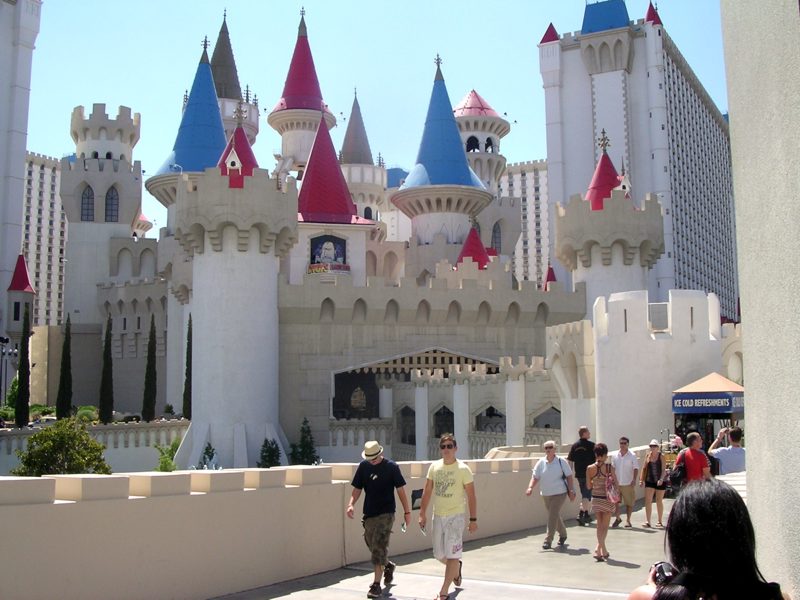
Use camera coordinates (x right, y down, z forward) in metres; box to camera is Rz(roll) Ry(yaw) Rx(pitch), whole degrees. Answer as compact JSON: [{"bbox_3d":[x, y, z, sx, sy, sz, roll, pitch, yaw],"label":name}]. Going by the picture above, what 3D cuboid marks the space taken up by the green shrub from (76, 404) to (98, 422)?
[{"bbox_3d":[-27.538,10.075,77.380,1.900,1.720,1.900,0,-8,0],"label":"green shrub"}]

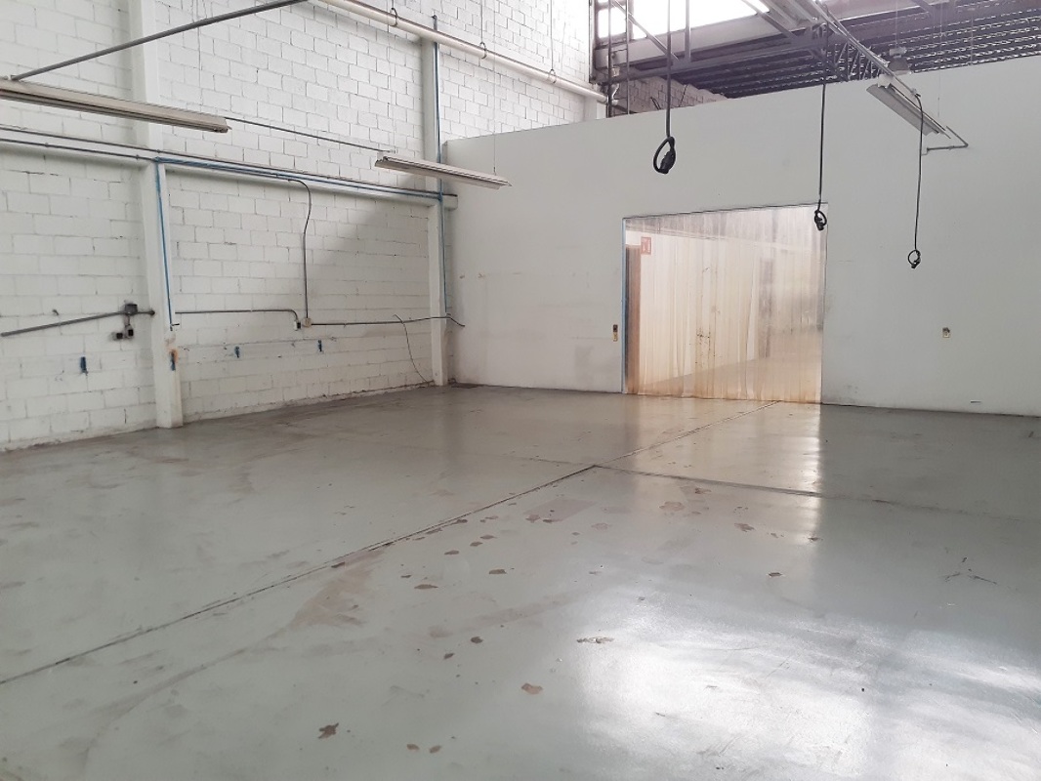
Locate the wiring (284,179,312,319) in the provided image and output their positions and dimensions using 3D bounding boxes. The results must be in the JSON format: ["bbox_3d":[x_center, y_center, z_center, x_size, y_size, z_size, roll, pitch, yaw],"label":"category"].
[{"bbox_3d":[-2.998,-1.921,11.020,0.170,1.874,0.393,4,8,35],"label":"wiring"}]

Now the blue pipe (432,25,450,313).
[{"bbox_3d":[-1.283,-3.522,13.126,0.050,4.517,0.050,4,8,35],"label":"blue pipe"}]

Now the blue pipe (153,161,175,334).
[{"bbox_3d":[-4.060,-1.644,9.279,0.050,1.891,0.050,4,8,35],"label":"blue pipe"}]

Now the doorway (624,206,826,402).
[{"bbox_3d":[2.769,-1.180,11.332,2.826,2.585,0.080,3,8,32],"label":"doorway"}]

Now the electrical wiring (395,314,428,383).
[{"bbox_3d":[-1.751,-0.664,13.003,0.090,1.061,0.709,4,8,35],"label":"electrical wiring"}]

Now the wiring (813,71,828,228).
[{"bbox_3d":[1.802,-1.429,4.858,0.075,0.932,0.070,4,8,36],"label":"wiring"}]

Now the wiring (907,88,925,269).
[{"bbox_3d":[3.420,-1.804,7.028,0.110,1.507,0.080,4,8,36],"label":"wiring"}]

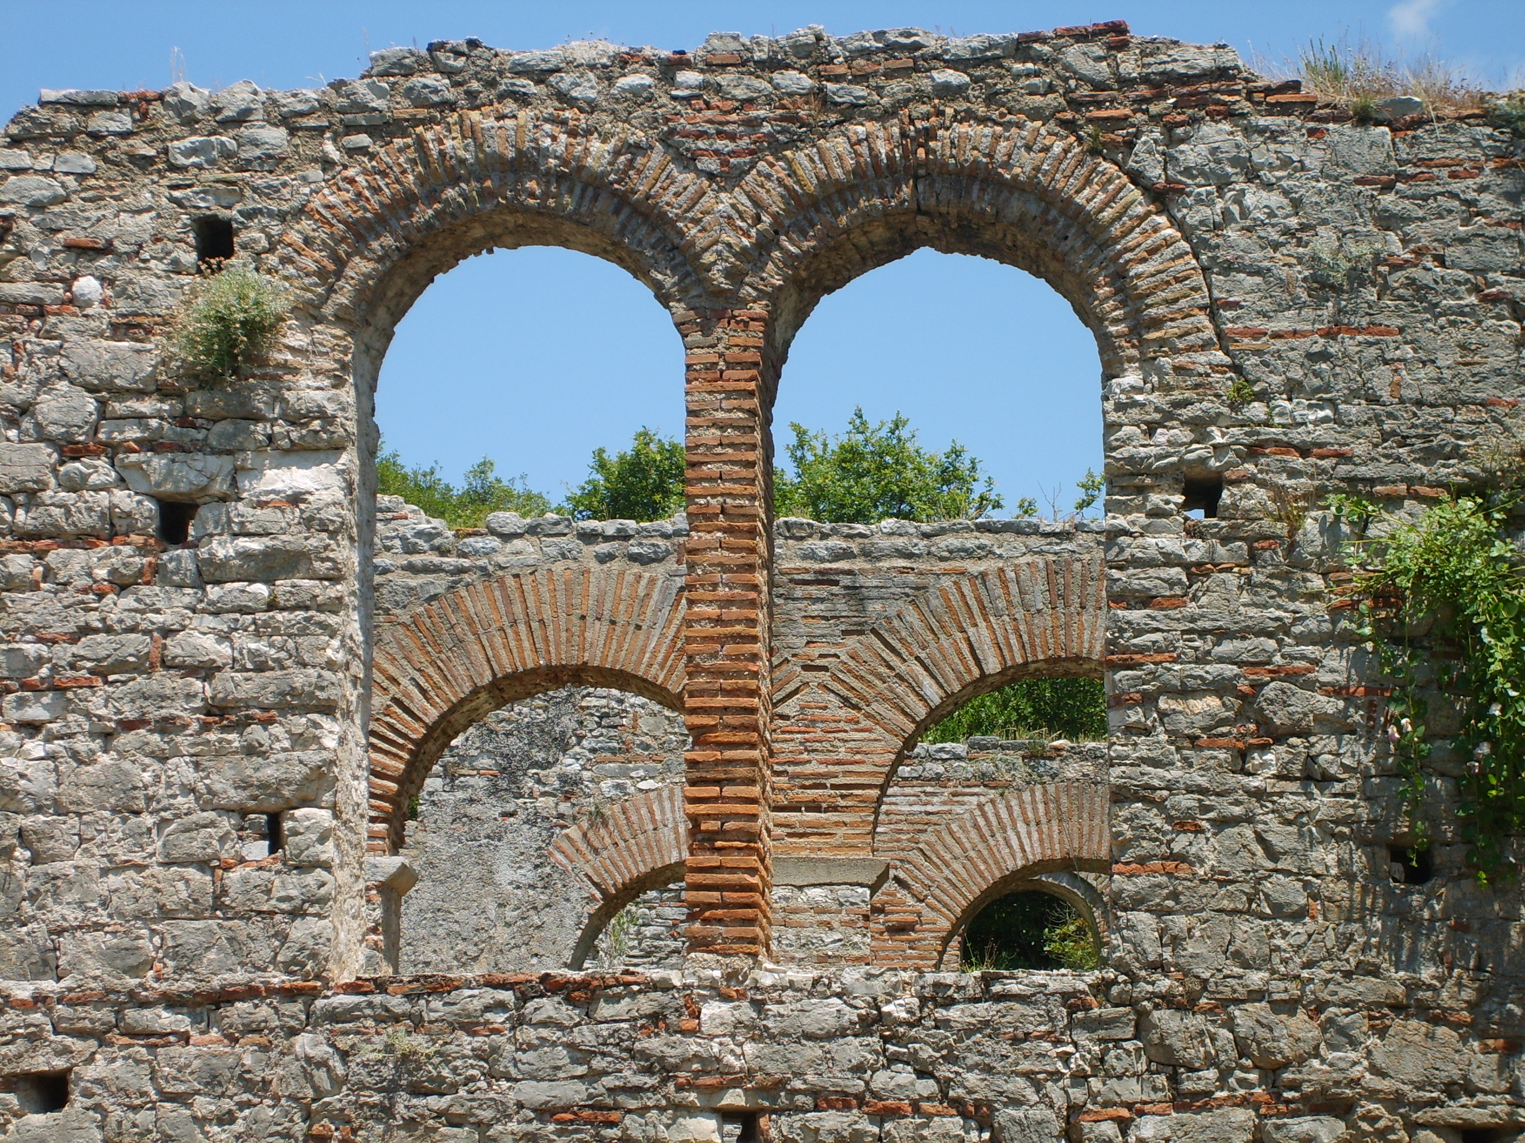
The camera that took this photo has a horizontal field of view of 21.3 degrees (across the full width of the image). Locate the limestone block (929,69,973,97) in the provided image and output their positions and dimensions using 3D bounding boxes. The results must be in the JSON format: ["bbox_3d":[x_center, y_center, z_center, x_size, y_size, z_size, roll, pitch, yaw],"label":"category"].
[{"bbox_3d":[0.860,-2.216,18.592,0.196,0.134,0.160,-1,-15,2],"label":"limestone block"}]

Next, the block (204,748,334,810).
[{"bbox_3d":[-2.160,0.951,17.941,0.574,0.278,0.300,-1,-15,2],"label":"block"}]

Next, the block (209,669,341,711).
[{"bbox_3d":[-2.293,0.589,19.288,0.611,0.200,0.270,-1,-12,5],"label":"block"}]

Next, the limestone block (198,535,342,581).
[{"bbox_3d":[-2.261,-0.027,18.832,0.661,0.214,0.300,-1,-13,5],"label":"limestone block"}]

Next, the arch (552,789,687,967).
[{"bbox_3d":[-0.466,2.771,34.952,2.653,1.740,0.850,-1,-13,5],"label":"arch"}]

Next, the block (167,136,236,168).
[{"bbox_3d":[-2.638,-1.958,19.270,0.342,0.155,0.220,-1,-13,5],"label":"block"}]

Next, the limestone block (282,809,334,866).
[{"bbox_3d":[-1.982,1.194,17.843,0.231,0.260,0.250,-1,-15,2],"label":"limestone block"}]

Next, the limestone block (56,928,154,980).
[{"bbox_3d":[-2.961,1.760,18.466,0.441,0.226,0.270,-1,-13,5],"label":"limestone block"}]

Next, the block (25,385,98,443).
[{"bbox_3d":[-3.366,-0.733,19.680,0.347,0.276,0.270,-1,-12,5],"label":"block"}]

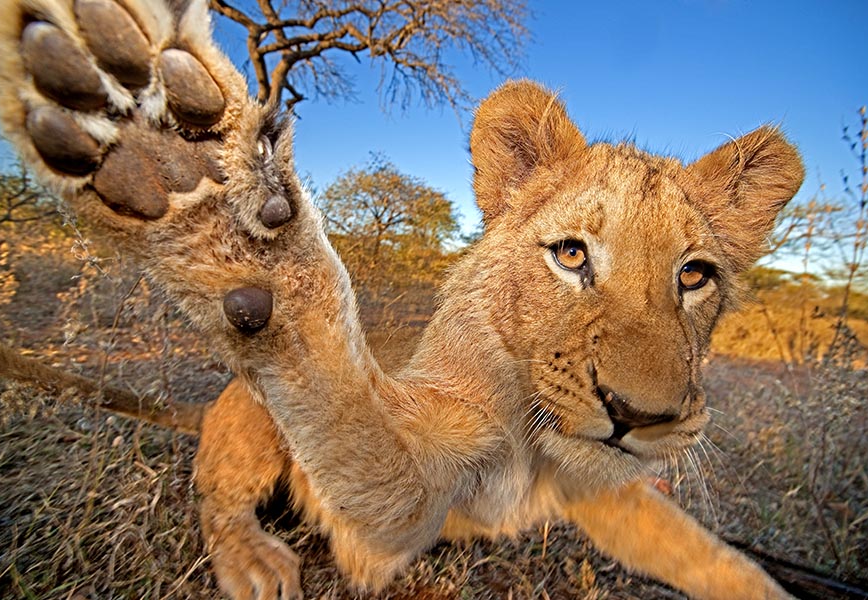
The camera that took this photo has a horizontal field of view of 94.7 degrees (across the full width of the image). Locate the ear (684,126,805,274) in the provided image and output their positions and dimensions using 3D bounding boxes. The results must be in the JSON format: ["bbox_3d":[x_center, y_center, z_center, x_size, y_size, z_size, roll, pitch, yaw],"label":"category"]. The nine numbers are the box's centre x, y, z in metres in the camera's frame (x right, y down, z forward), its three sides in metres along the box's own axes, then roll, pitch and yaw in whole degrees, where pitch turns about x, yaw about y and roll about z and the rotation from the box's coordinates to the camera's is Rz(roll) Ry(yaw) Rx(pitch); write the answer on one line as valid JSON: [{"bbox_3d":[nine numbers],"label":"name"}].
[{"bbox_3d":[0.298,-0.093,0.385,0.082,0.104,0.050,32,-3,-16],"label":"ear"}]

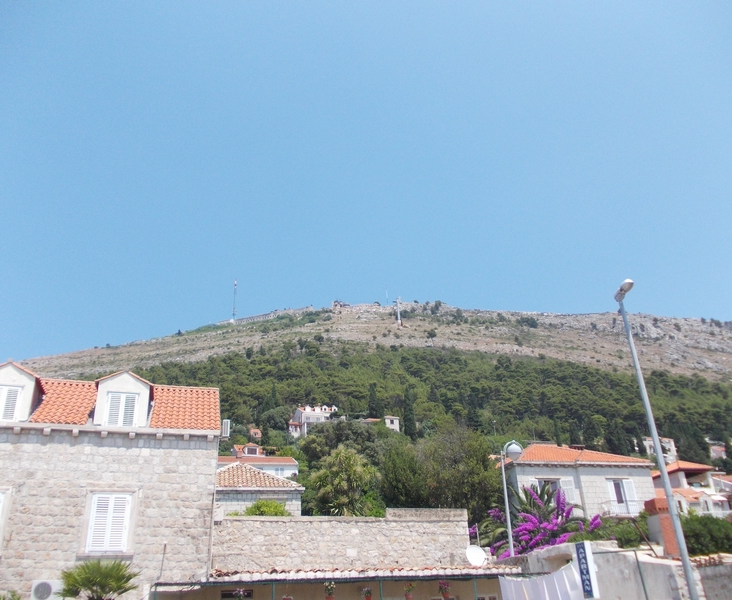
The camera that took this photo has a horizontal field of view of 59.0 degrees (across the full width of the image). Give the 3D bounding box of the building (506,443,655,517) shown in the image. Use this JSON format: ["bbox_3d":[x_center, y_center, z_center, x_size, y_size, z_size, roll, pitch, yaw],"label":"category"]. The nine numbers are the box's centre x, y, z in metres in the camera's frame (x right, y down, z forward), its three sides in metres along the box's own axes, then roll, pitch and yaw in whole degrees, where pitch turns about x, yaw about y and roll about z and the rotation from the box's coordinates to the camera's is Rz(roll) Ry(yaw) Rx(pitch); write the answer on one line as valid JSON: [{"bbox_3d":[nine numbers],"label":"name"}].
[{"bbox_3d":[12.560,13.715,43.415,10.300,7.900,8.400,6,-25,-17],"label":"building"}]

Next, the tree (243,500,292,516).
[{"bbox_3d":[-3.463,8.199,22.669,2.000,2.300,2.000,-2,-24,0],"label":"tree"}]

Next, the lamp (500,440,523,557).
[{"bbox_3d":[4.560,6.459,19.487,0.680,4.400,0.480,-2,-24,0],"label":"lamp"}]

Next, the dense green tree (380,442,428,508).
[{"bbox_3d":[1.874,9.163,29.811,2.700,5.150,2.700,-2,-24,0],"label":"dense green tree"}]

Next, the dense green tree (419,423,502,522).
[{"bbox_3d":[4.406,8.591,29.150,4.100,6.100,4.000,-2,-24,0],"label":"dense green tree"}]

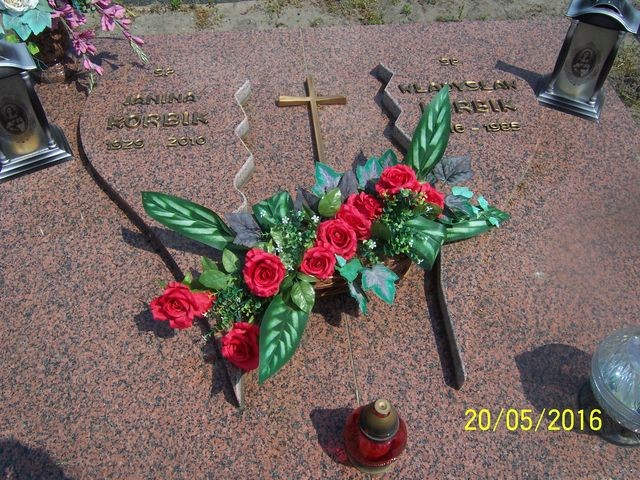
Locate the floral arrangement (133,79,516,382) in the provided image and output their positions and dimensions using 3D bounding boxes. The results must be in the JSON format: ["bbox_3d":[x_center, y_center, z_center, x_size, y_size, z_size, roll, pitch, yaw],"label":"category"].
[{"bbox_3d":[0.035,-0.033,1.214,0.760,0.240,0.470,-19,49,-17],"label":"floral arrangement"}]

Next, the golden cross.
[{"bbox_3d":[-0.013,-0.322,1.644,0.190,0.022,0.415,-4,46,-4],"label":"golden cross"}]

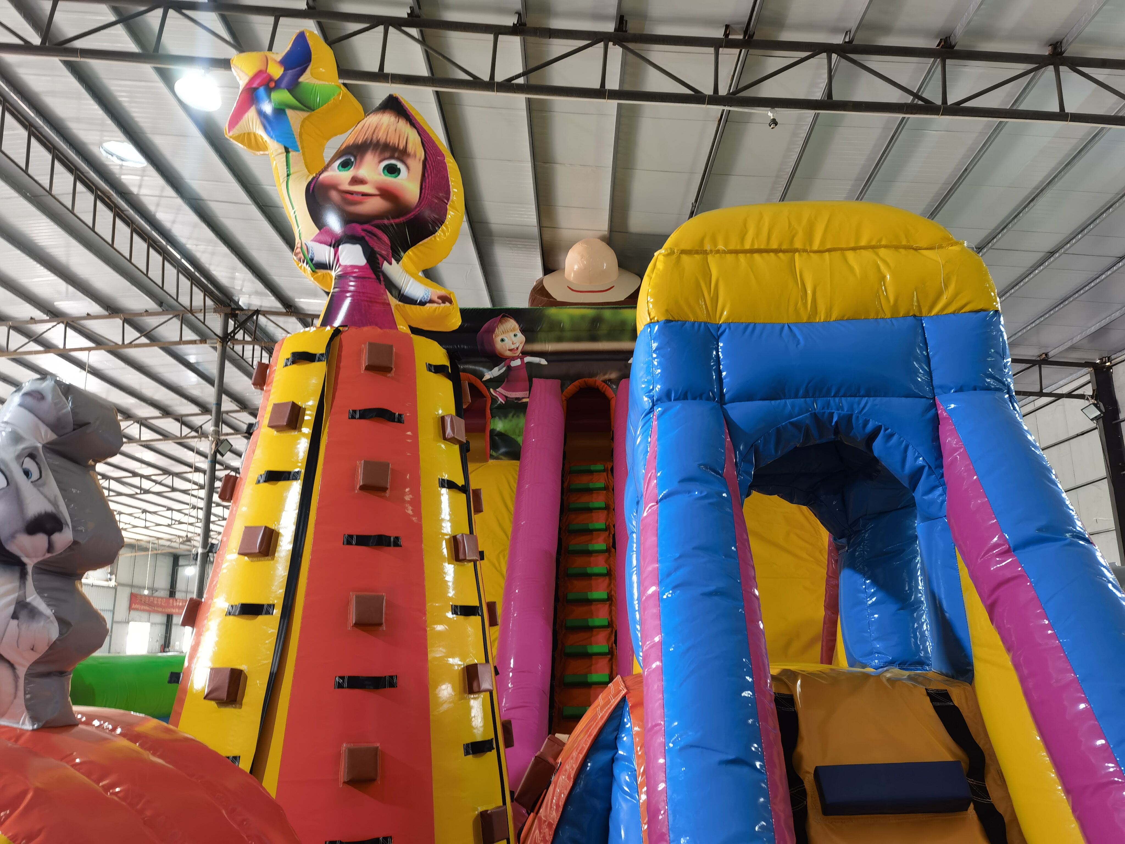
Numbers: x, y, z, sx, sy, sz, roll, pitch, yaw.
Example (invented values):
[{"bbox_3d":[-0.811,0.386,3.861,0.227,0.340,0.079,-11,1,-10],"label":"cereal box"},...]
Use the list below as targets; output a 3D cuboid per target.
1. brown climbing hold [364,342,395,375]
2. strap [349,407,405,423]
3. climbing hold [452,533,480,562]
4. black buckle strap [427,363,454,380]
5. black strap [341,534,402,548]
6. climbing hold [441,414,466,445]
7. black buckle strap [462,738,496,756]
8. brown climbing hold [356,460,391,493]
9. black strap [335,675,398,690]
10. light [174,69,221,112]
[{"bbox_3d":[-0.928,-0.324,4.443,0.145,0.145,0.085,4,-23,-17],"label":"brown climbing hold"},{"bbox_3d":[-0.922,-0.032,4.348,0.270,0.053,0.035,4,-23,-17],"label":"strap"},{"bbox_3d":[-0.492,0.639,4.454,0.085,0.145,0.145,-16,-18,21],"label":"climbing hold"},{"bbox_3d":[-0.661,-0.272,4.747,0.035,0.053,0.270,-16,-19,23],"label":"black buckle strap"},{"bbox_3d":[-0.887,0.558,4.107,0.270,0.053,0.035,4,-23,-17],"label":"black strap"},{"bbox_3d":[-0.579,0.038,4.662,0.085,0.145,0.145,-16,-18,21],"label":"climbing hold"},{"bbox_3d":[-0.390,1.535,4.146,0.035,0.053,0.270,-16,-19,23],"label":"black buckle strap"},{"bbox_3d":[-0.906,0.259,4.200,0.145,0.145,0.085,4,-23,-17],"label":"brown climbing hold"},{"bbox_3d":[-0.864,1.145,3.864,0.270,0.053,0.035,4,-23,-17],"label":"black strap"},{"bbox_3d":[-3.718,-3.430,9.000,0.450,0.300,0.450,0,-13,0],"label":"light"}]

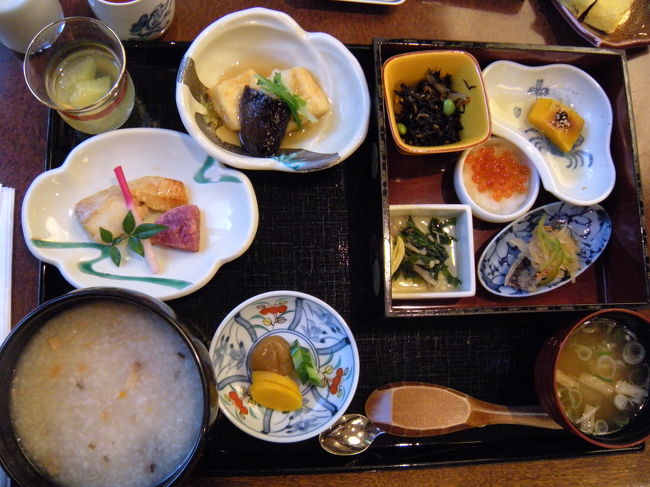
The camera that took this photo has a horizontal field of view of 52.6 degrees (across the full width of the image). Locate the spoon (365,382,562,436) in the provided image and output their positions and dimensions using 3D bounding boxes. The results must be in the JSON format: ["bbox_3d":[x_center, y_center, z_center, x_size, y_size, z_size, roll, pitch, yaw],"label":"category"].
[{"bbox_3d":[0.121,0.140,0.535,0.183,0.026,0.042,7,80,-6],"label":"spoon"}]

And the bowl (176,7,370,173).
[{"bbox_3d":[-0.041,-0.116,0.543,0.153,0.056,0.135,11,79,-5],"label":"bowl"}]

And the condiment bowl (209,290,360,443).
[{"bbox_3d":[-0.032,0.096,0.521,0.116,0.031,0.116,1,80,-7],"label":"condiment bowl"}]

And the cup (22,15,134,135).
[{"bbox_3d":[-0.188,-0.126,0.518,0.073,0.074,0.073,0,80,-7],"label":"cup"}]

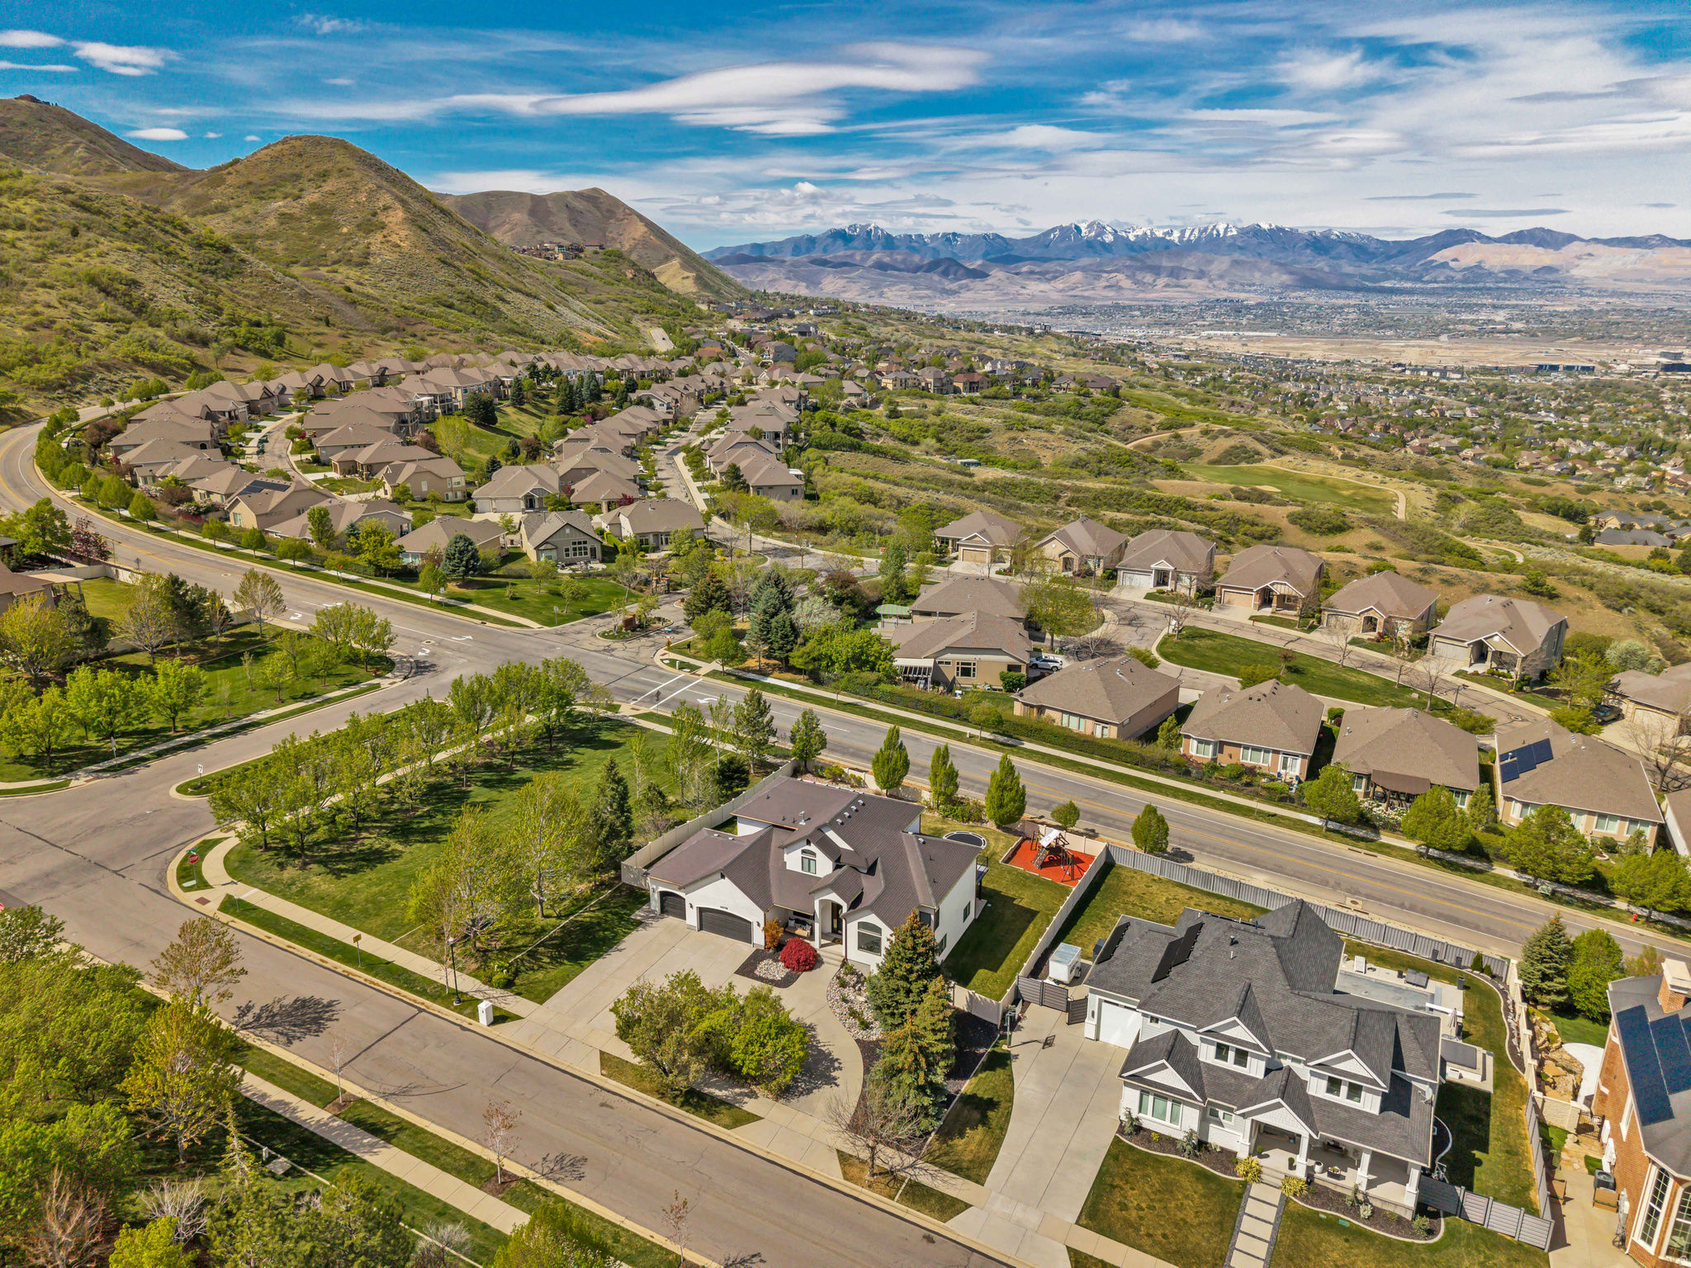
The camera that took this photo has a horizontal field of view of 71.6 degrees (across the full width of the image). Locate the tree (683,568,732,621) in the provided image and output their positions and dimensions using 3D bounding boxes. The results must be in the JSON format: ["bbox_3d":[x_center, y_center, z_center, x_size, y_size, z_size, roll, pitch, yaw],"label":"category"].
[{"bbox_3d":[-20.500,-5.260,174.120,8.240,9.160,8.240,-2,17,-7],"label":"tree"}]

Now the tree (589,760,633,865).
[{"bbox_3d":[-20.504,15.517,101.292,3.800,9.000,3.800,0,17,0],"label":"tree"}]

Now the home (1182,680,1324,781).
[{"bbox_3d":[47.900,9.360,136.410,13.900,7.500,17.400,9,19,26],"label":"home"}]

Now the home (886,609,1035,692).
[{"bbox_3d":[16.138,1.383,163.582,19.500,6.900,17.000,2,17,7],"label":"home"}]

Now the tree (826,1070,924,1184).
[{"bbox_3d":[1.504,28.228,67.058,5.400,6.400,5.400,0,17,0],"label":"tree"}]

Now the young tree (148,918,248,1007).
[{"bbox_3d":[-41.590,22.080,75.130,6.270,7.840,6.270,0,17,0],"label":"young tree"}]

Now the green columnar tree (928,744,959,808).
[{"bbox_3d":[9.680,14.220,116.480,3.050,7.100,3.050,0,17,0],"label":"green columnar tree"}]

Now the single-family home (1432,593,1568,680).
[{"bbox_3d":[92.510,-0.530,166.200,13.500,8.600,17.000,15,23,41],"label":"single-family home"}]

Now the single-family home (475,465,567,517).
[{"bbox_3d":[-61.480,-28.700,223.960,15.500,7.500,22.000,-1,17,-5],"label":"single-family home"}]

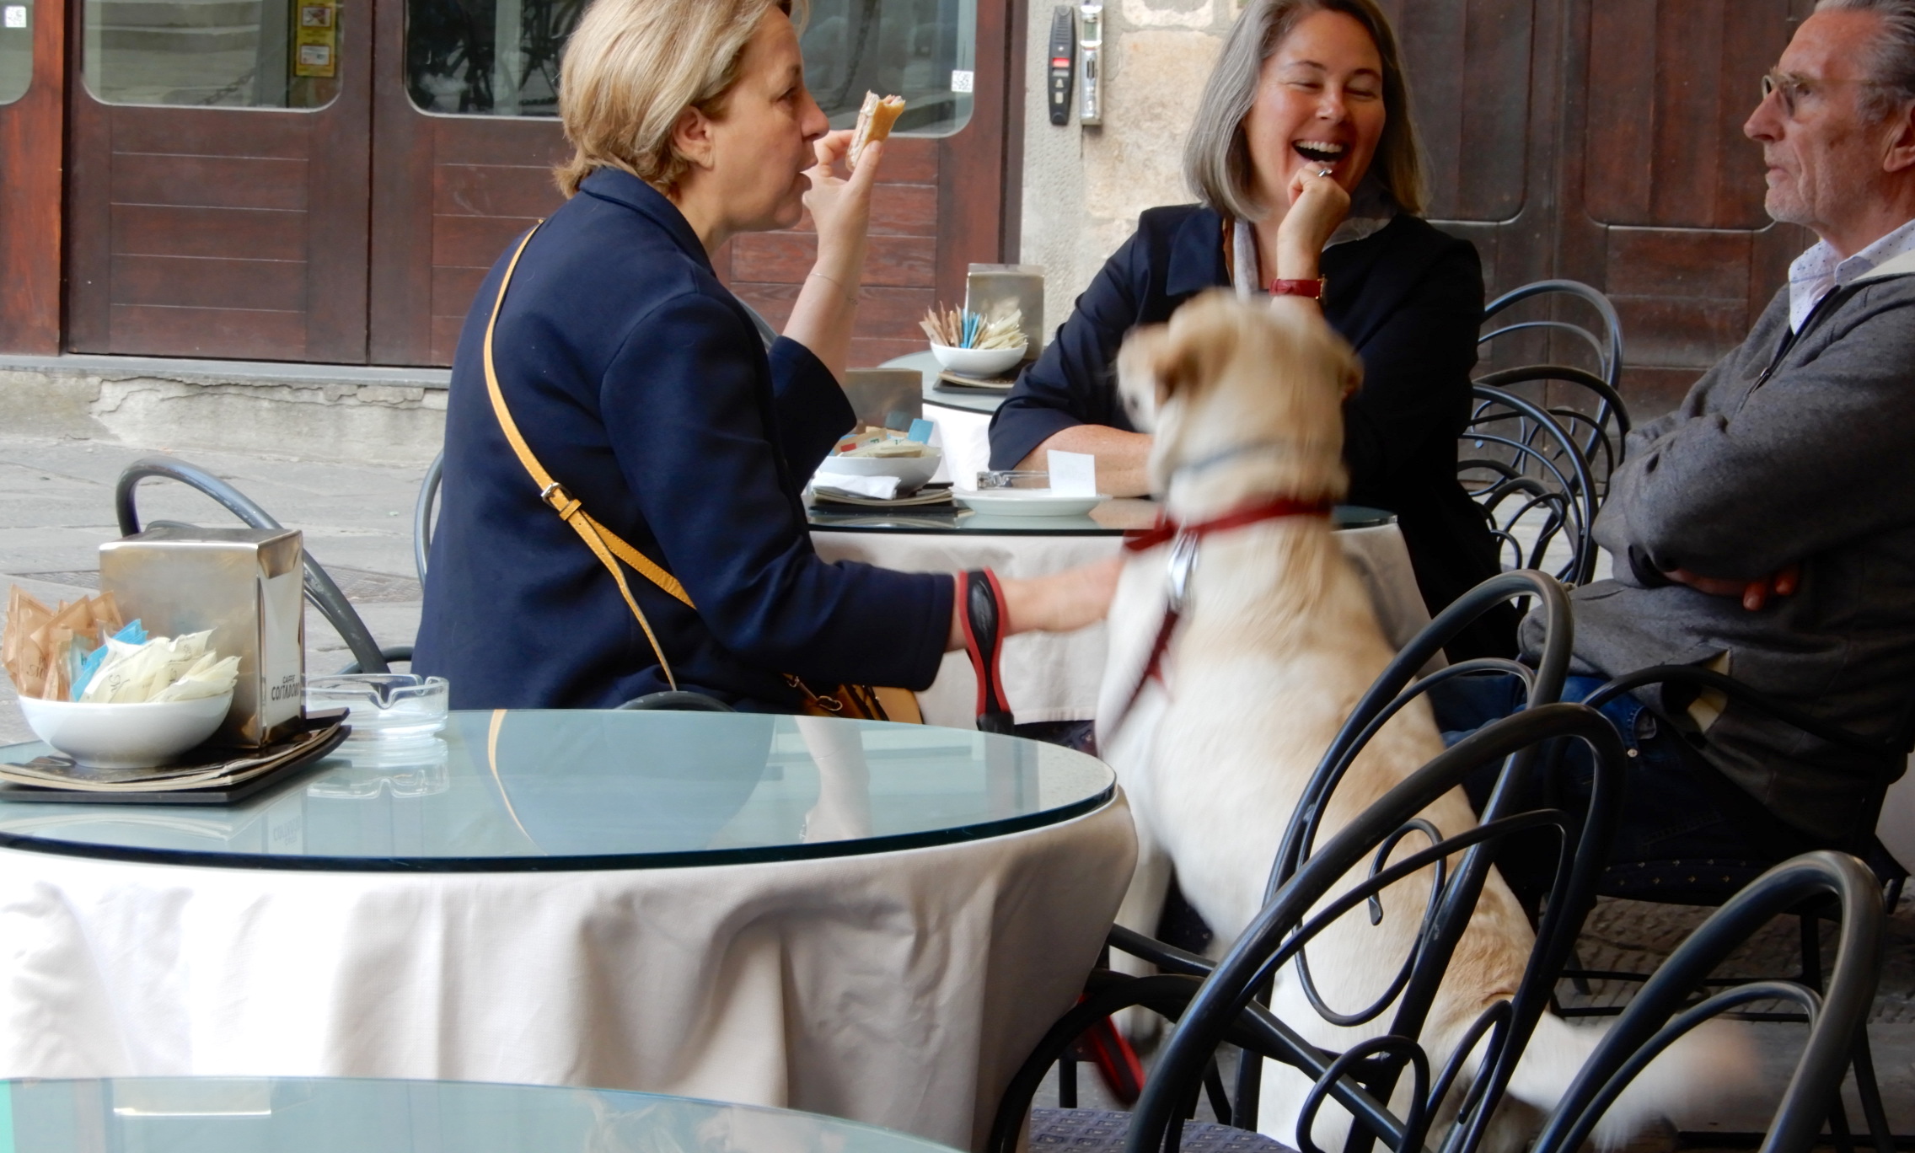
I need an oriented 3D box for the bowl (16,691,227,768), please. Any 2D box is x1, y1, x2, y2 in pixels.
[{"bbox_3d":[-0.460,0.084,2.910,0.120,0.041,0.120,0,5,0],"label":"bowl"}]

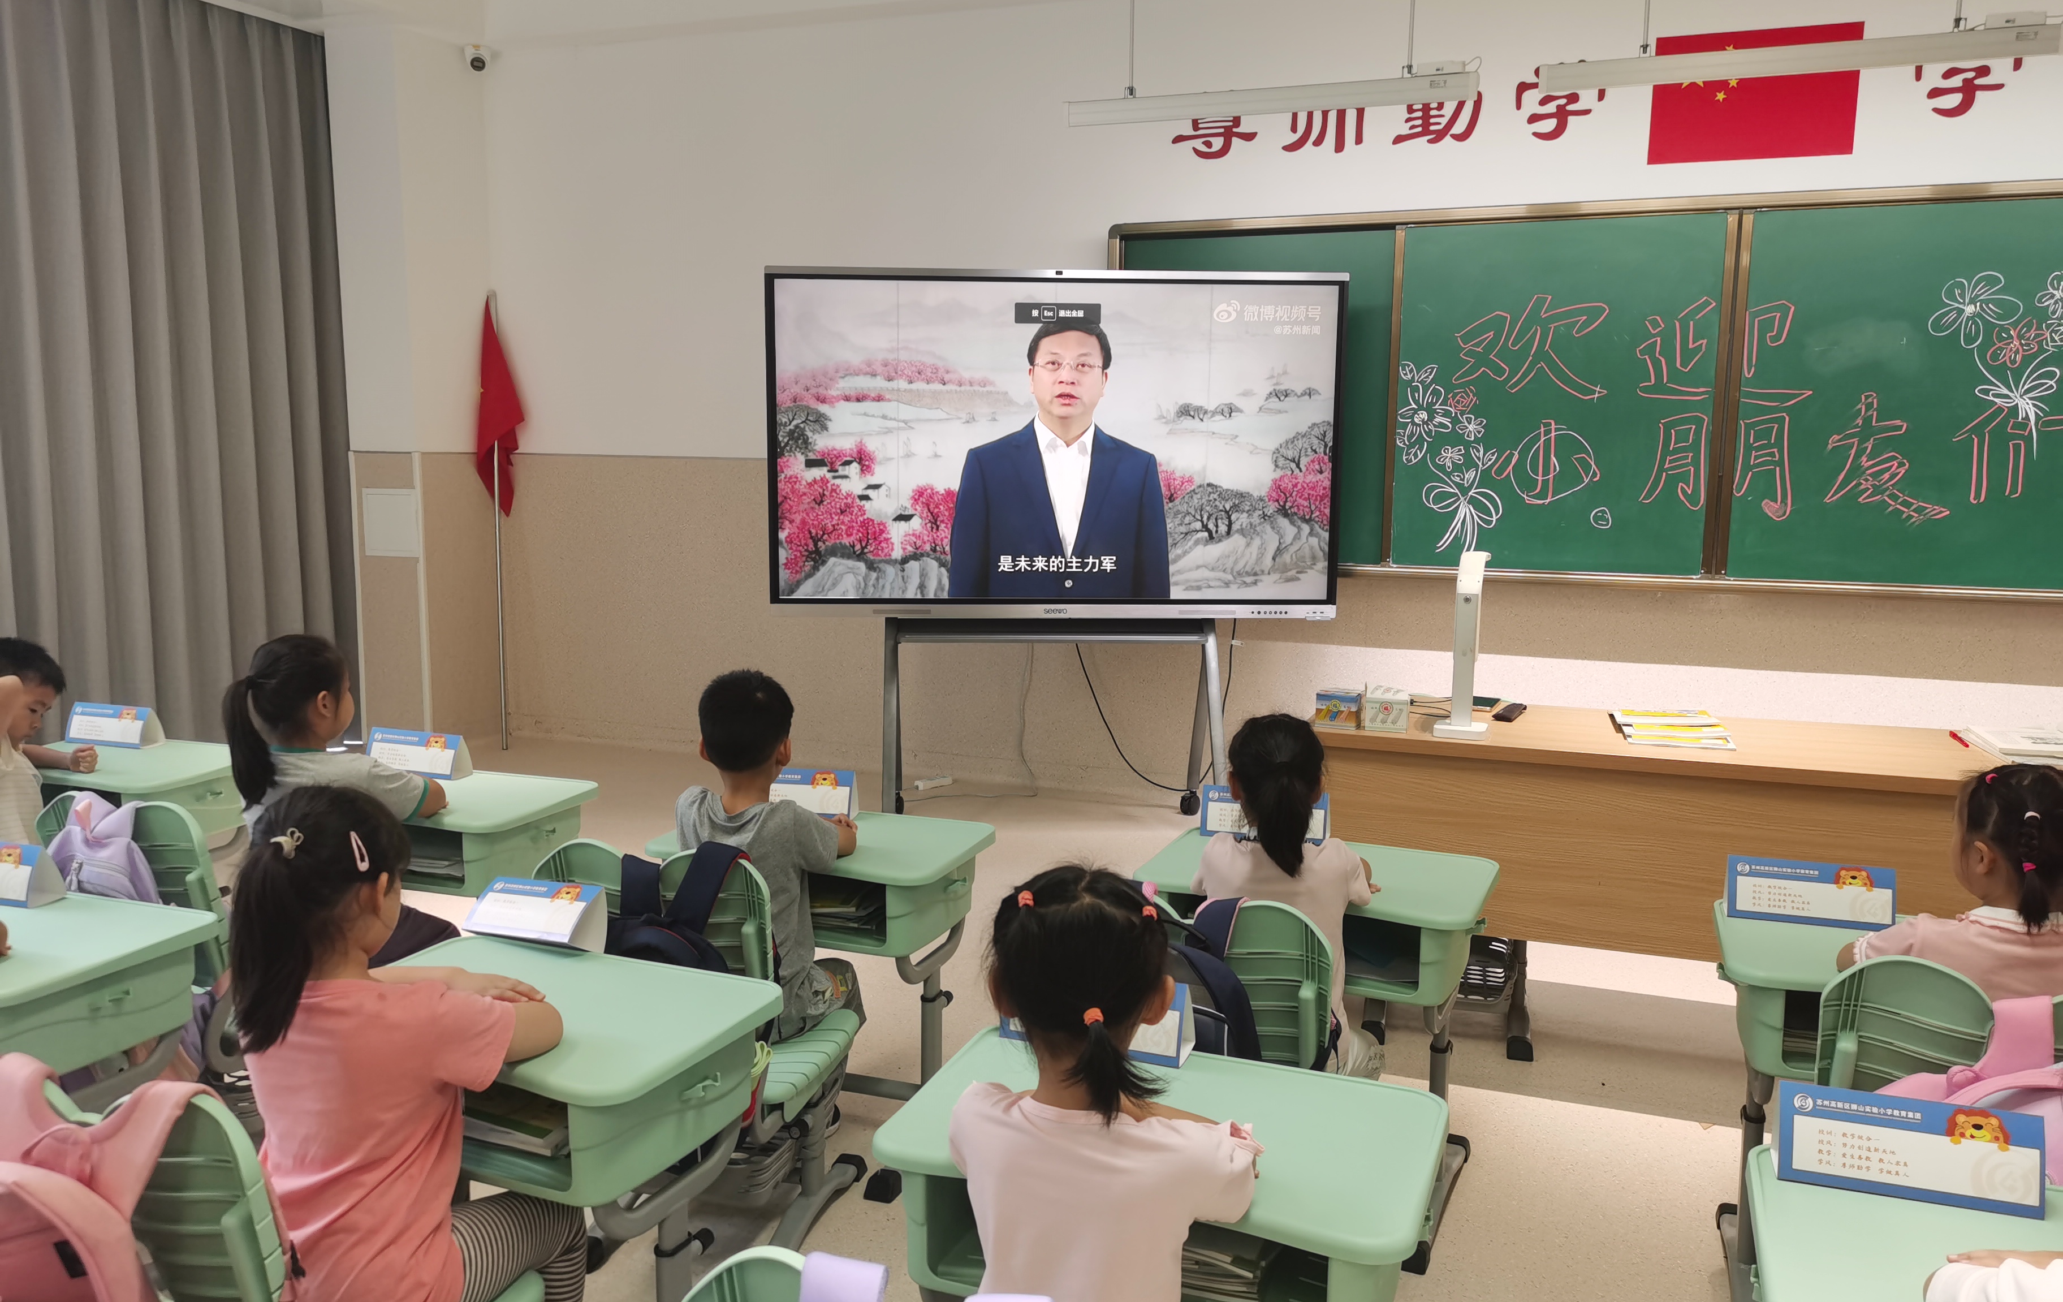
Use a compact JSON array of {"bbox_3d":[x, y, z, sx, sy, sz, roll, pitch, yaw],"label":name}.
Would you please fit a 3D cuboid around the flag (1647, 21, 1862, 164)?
[{"bbox_3d":[2.256,-1.739,5.026,0.592,0.392,0.015,4,8,23],"label":"flag"}]

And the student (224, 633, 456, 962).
[{"bbox_3d":[-1.392,0.466,3.240,0.470,1.010,0.560,5,9,28],"label":"student"}]

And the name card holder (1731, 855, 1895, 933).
[{"bbox_3d":[1.273,0.391,2.634,0.245,0.094,0.090,4,8,23],"label":"name card holder"}]

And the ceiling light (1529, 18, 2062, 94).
[{"bbox_3d":[1.977,-1.550,4.206,1.235,0.095,0.100,4,8,22],"label":"ceiling light"}]

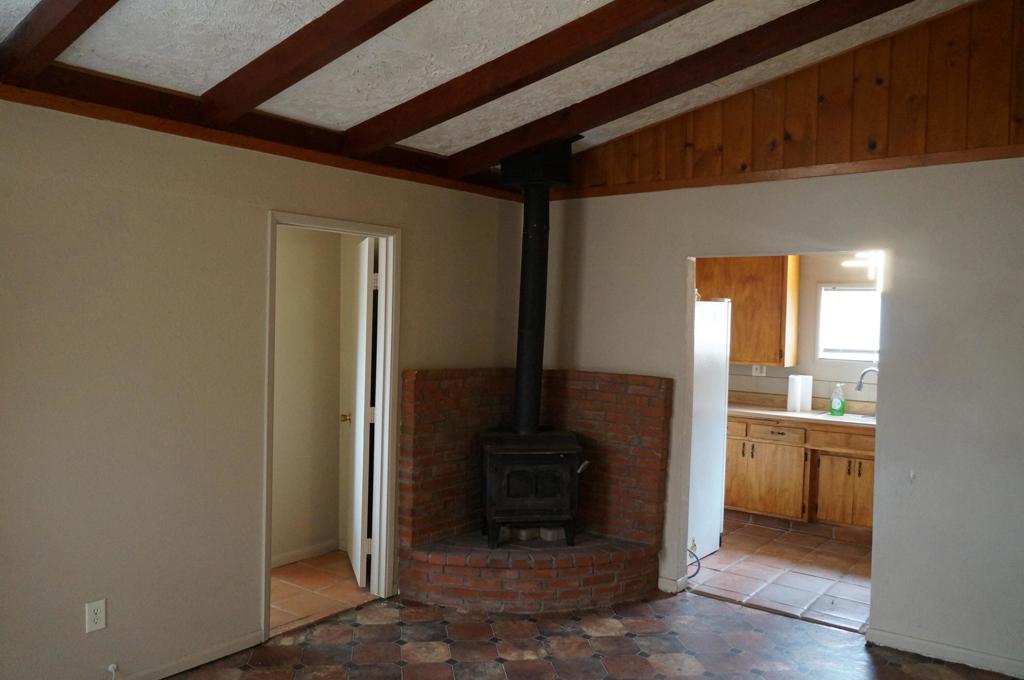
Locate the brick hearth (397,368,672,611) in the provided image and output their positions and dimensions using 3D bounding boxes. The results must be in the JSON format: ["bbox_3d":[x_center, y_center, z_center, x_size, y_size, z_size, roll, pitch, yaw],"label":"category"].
[{"bbox_3d":[0.139,0.844,4.773,1.640,1.270,1.170,1,2,-6],"label":"brick hearth"}]

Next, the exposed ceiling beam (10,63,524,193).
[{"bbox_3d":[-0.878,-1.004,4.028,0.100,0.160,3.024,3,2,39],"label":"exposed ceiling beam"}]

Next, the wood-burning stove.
[{"bbox_3d":[0.102,0.007,4.626,0.560,2.367,0.490,1,2,-12],"label":"wood-burning stove"}]

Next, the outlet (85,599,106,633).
[{"bbox_3d":[-1.700,1.132,3.140,0.010,0.117,0.074,3,2,39],"label":"outlet"}]

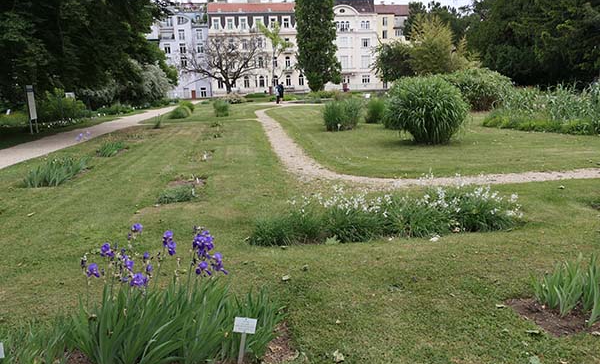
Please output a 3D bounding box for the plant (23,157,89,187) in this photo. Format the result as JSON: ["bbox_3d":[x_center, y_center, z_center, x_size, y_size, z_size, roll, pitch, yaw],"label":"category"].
[{"bbox_3d":[-4.285,-0.246,8.247,0.650,0.370,1.350,-2,12,0],"label":"plant"}]

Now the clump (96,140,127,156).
[{"bbox_3d":[-4.470,-0.824,11.190,0.500,0.320,0.950,-2,12,0],"label":"clump"}]

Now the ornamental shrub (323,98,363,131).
[{"bbox_3d":[1.440,-2.331,15.865,1.350,1.050,1.100,-2,12,0],"label":"ornamental shrub"}]

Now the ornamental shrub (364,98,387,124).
[{"bbox_3d":[2.909,-2.771,18.029,0.900,0.950,0.900,-2,12,0],"label":"ornamental shrub"}]

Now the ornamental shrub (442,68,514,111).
[{"bbox_3d":[8.999,-4.717,23.789,3.700,2.100,3.100,-2,12,0],"label":"ornamental shrub"}]

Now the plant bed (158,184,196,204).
[{"bbox_3d":[-1.756,0.152,6.760,0.500,0.170,0.580,-2,12,0],"label":"plant bed"}]

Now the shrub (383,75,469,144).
[{"bbox_3d":[3.247,-1.862,11.888,2.100,1.650,2.000,-2,12,0],"label":"shrub"}]

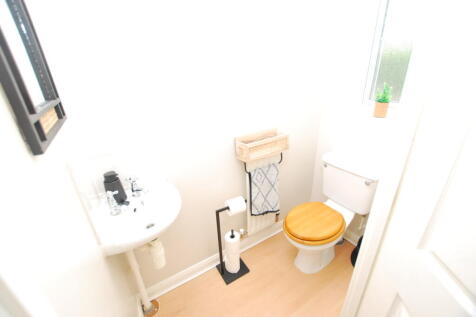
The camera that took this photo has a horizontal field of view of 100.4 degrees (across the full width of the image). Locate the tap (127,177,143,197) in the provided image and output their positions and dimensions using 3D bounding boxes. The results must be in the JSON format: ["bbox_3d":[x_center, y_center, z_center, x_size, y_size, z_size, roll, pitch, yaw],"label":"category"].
[{"bbox_3d":[-0.508,0.151,0.995,0.085,0.100,0.045,2,23,9],"label":"tap"}]

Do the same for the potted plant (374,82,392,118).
[{"bbox_3d":[0.938,-0.372,1.284,0.092,0.215,0.092,-15,26,-28],"label":"potted plant"}]

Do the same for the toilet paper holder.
[{"bbox_3d":[-0.034,0.583,1.432,0.225,0.575,0.180,-15,26,-28],"label":"toilet paper holder"}]

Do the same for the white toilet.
[{"bbox_3d":[0.640,0.434,1.474,0.720,0.773,0.410,-15,26,-28],"label":"white toilet"}]

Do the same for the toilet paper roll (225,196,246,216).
[{"bbox_3d":[-0.016,0.326,1.341,0.108,0.105,0.105,-15,26,-28],"label":"toilet paper roll"}]

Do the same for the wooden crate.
[{"bbox_3d":[0.172,-0.092,1.349,0.335,0.130,0.125,-15,26,-28],"label":"wooden crate"}]

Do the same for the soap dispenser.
[{"bbox_3d":[-0.586,0.141,0.947,0.070,0.152,0.066,4,24,14],"label":"soap dispenser"}]

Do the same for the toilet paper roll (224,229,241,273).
[{"bbox_3d":[-0.043,0.696,1.483,0.106,0.312,0.106,-2,23,1],"label":"toilet paper roll"}]

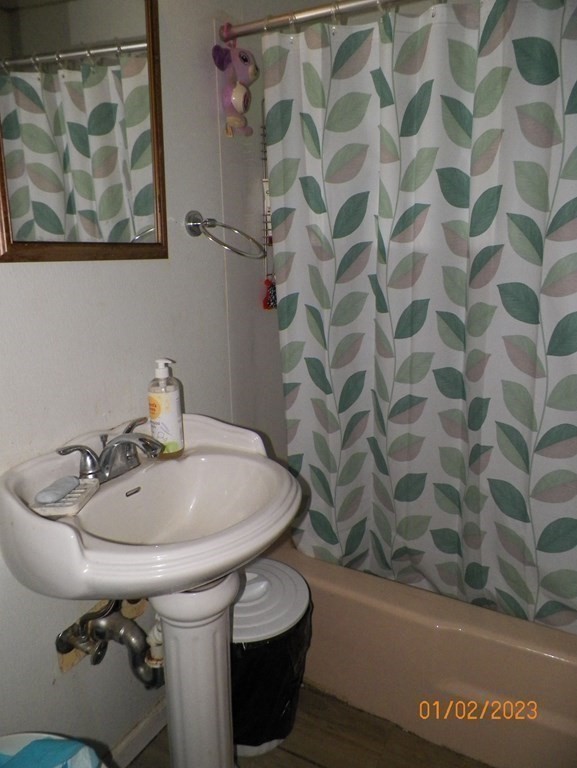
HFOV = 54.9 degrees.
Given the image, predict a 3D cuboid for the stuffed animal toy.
[{"bbox_3d":[-0.125,-0.751,1.426,0.098,0.212,0.126,7,16,29],"label":"stuffed animal toy"}]

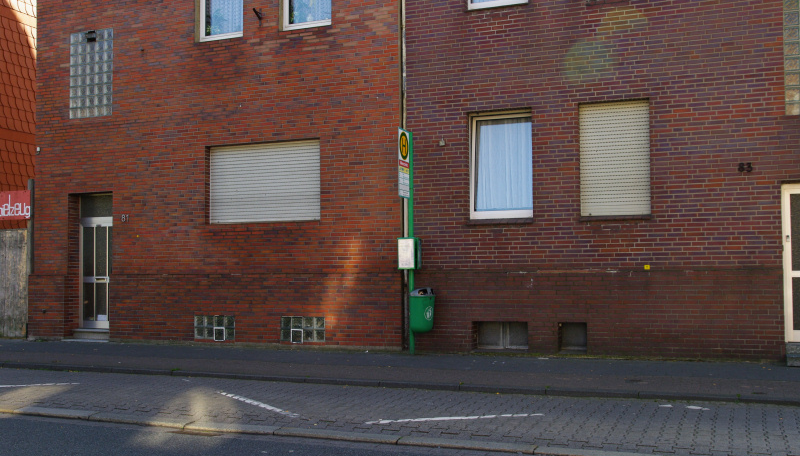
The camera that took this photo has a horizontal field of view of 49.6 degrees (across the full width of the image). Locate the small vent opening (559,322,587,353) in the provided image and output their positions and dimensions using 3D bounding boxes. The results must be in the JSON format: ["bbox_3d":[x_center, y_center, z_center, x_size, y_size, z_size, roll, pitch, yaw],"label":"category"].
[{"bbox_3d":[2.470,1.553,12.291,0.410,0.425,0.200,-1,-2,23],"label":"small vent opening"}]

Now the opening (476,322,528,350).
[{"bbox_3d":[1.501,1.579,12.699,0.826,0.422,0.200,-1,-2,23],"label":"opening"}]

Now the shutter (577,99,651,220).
[{"bbox_3d":[3.025,-0.970,12.184,0.969,1.610,0.050,-1,-2,23],"label":"shutter"}]

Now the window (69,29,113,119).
[{"bbox_3d":[-5.604,-2.801,15.806,0.992,1.580,0.090,-1,-2,23],"label":"window"}]

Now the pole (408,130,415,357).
[{"bbox_3d":[0.177,0.213,12.979,0.066,3.335,0.066,-1,-2,23],"label":"pole"}]

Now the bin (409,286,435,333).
[{"bbox_3d":[0.316,1.220,12.821,0.310,0.666,0.410,-2,-3,42],"label":"bin"}]

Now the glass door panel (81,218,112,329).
[{"bbox_3d":[-5.499,0.820,15.929,0.935,2.042,0.070,-1,-2,23],"label":"glass door panel"}]

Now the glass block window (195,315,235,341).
[{"bbox_3d":[-3.084,1.665,14.524,0.811,0.396,0.090,-1,-2,23],"label":"glass block window"}]

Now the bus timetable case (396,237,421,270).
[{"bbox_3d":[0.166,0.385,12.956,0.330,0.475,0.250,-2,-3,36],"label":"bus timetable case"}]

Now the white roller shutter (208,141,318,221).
[{"bbox_3d":[-2.234,-0.757,14.435,2.196,1.319,0.050,-1,-2,23],"label":"white roller shutter"}]

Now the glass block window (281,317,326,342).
[{"bbox_3d":[-1.533,1.626,13.872,0.804,0.399,0.090,-1,-2,23],"label":"glass block window"}]

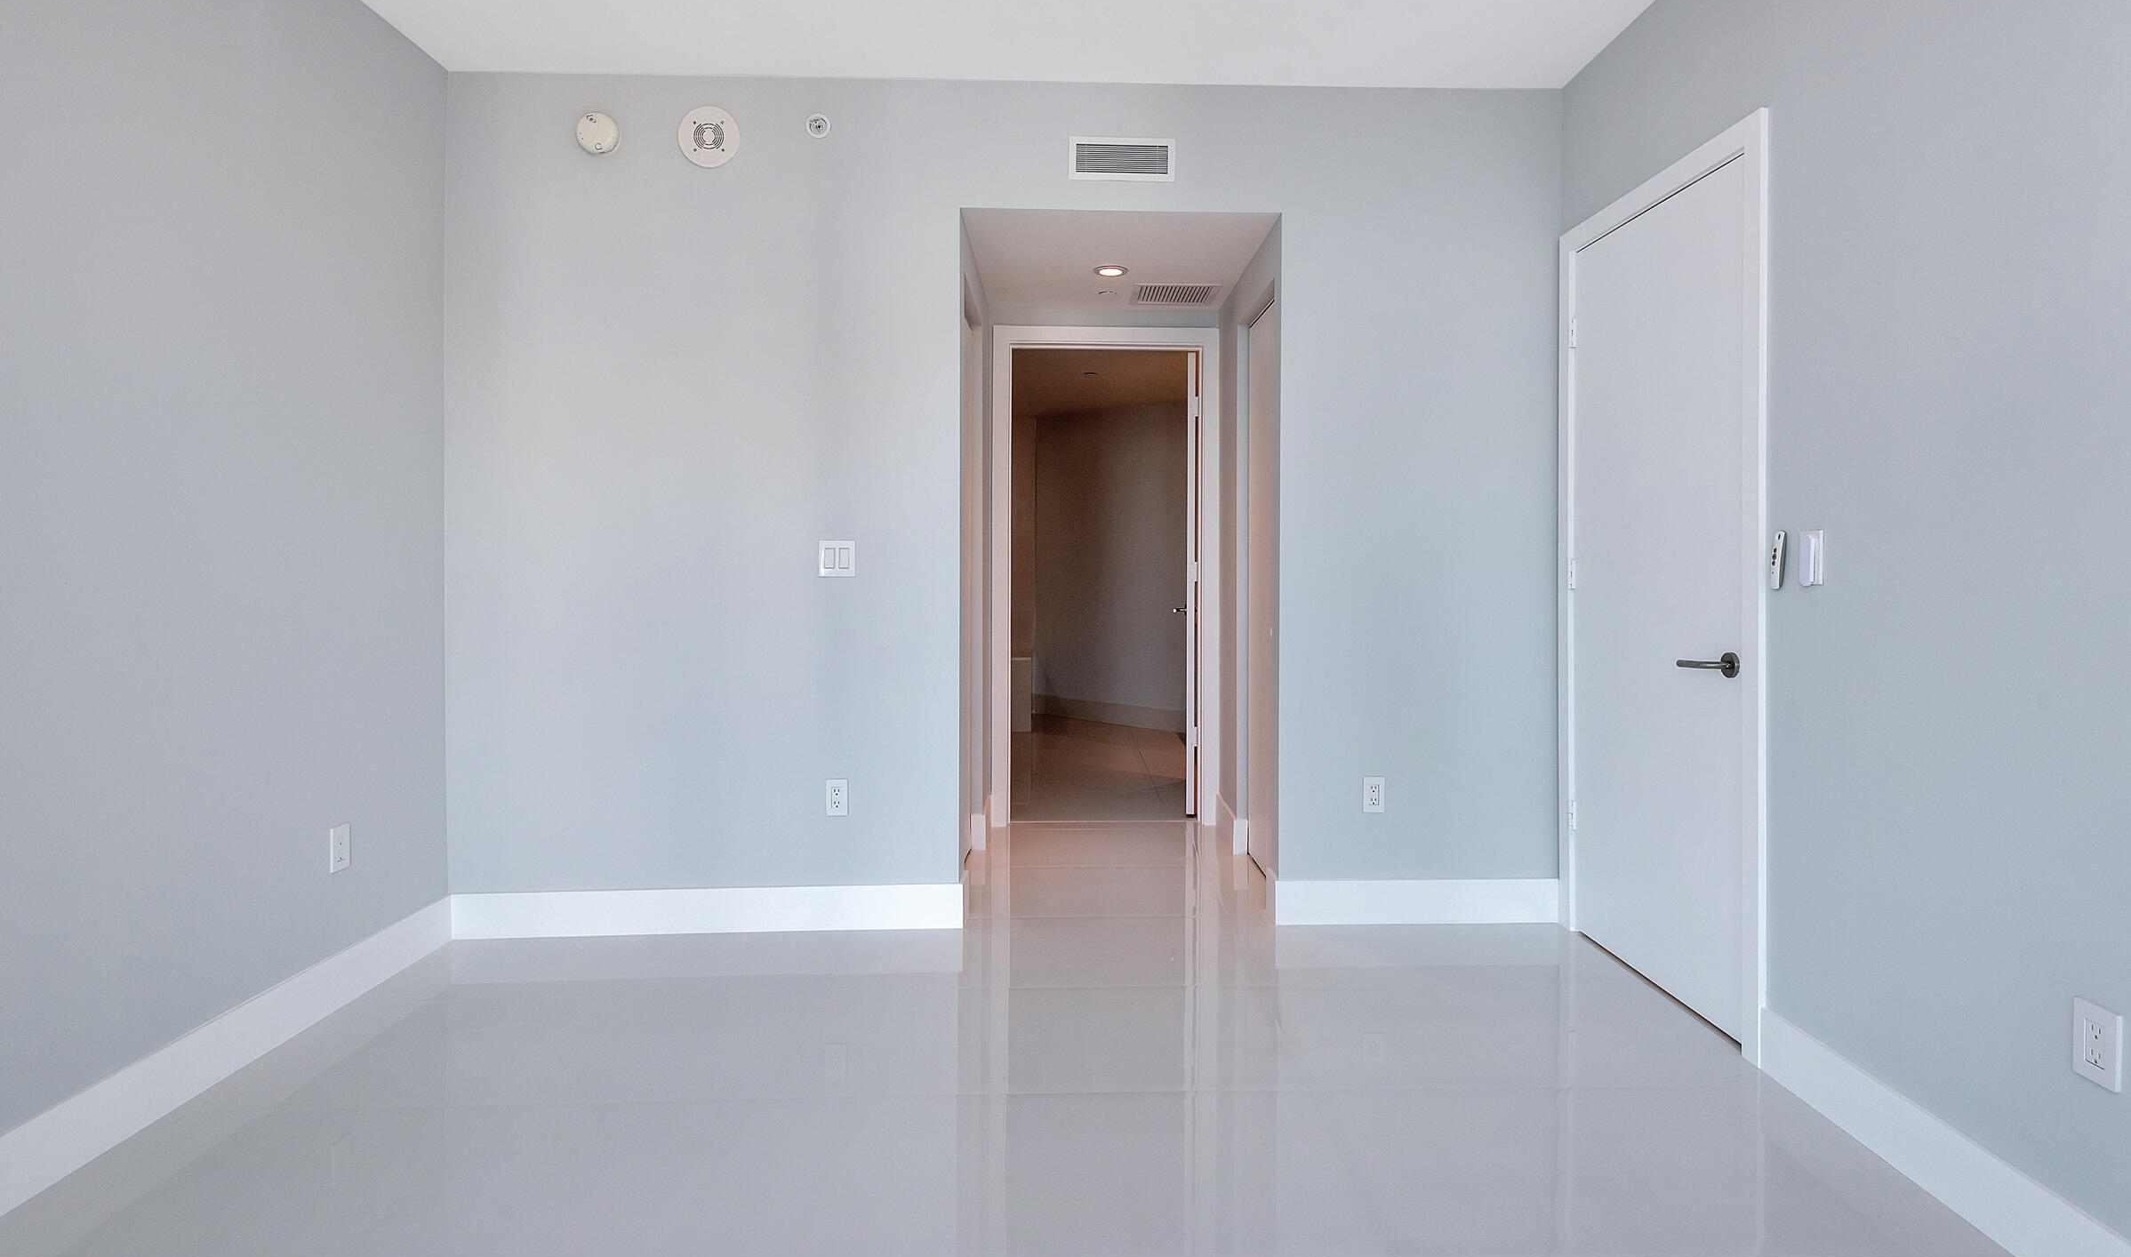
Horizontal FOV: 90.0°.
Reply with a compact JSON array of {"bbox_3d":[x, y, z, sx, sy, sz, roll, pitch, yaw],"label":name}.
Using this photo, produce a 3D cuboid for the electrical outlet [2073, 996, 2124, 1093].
[{"bbox_3d":[1.636,0.661,1.692,0.010,0.118,0.076,0,2,0],"label":"electrical outlet"}]

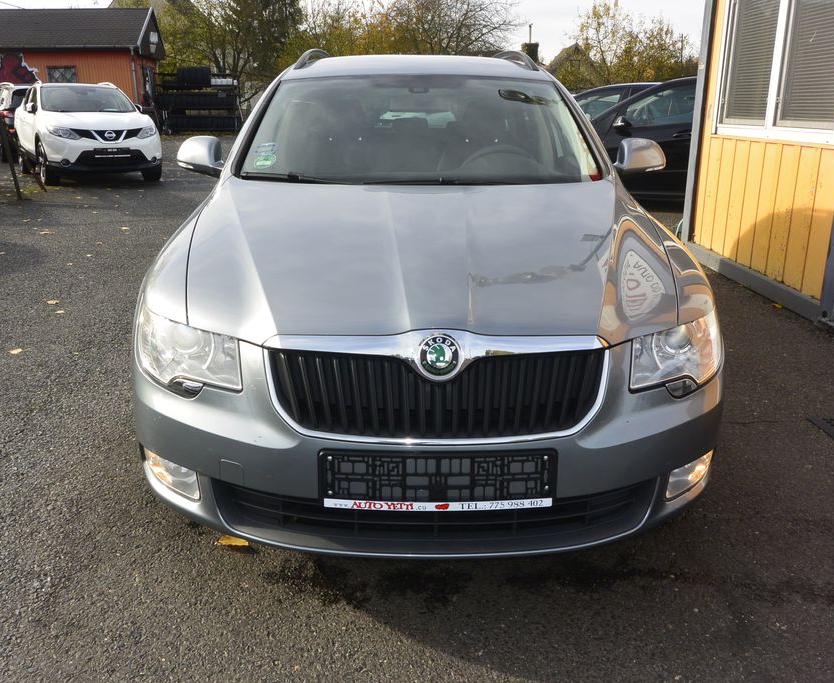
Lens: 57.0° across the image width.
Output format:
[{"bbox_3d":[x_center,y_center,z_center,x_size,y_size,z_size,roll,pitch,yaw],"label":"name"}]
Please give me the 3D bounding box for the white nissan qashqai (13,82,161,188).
[{"bbox_3d":[-5.716,-3.634,13.152,1.840,1.600,4.380,-11,20,-31],"label":"white nissan qashqai"}]

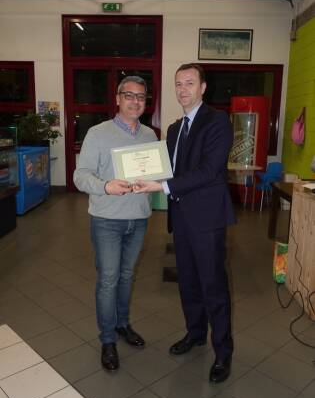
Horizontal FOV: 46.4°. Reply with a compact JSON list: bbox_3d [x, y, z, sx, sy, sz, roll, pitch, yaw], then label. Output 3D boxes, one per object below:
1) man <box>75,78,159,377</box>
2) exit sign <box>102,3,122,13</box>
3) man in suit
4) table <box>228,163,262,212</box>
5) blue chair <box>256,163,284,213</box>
[{"bbox_3d":[-0.263,0.157,2.281,0.560,1.740,0.480,-2,11,-15],"label":"man"},{"bbox_3d":[-0.931,-3.956,7.597,0.410,0.180,0.060,1,11,2],"label":"exit sign"},{"bbox_3d":[0.173,0.135,2.224,0.560,1.810,0.530,9,13,34],"label":"man in suit"},{"bbox_3d":[1.494,-0.214,6.978,0.850,0.760,0.820,1,11,2],"label":"table"},{"bbox_3d":[2.085,-0.235,6.932,0.500,0.840,0.480,-7,13,-36],"label":"blue chair"}]

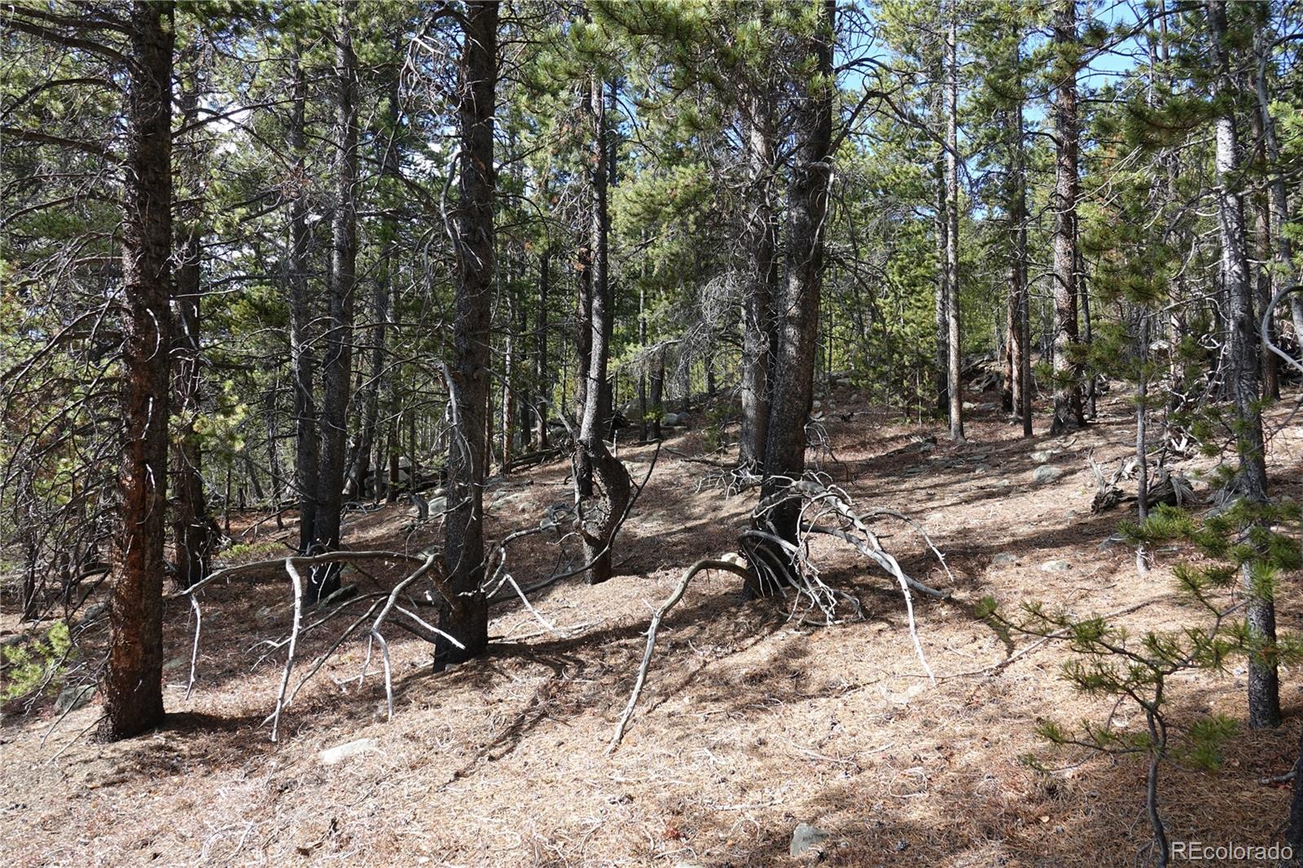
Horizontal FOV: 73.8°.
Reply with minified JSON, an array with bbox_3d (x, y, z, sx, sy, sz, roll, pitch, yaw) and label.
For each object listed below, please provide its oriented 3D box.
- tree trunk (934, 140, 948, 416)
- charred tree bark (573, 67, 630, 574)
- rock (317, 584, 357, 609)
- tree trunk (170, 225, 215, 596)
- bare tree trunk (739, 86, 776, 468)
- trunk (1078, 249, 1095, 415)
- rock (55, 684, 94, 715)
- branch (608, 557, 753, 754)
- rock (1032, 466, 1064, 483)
[{"bbox_3d":[5.003,-2.629,15.000,0.264,4.660,0.264,0,-2,0],"label":"tree trunk"},{"bbox_3d":[-0.384,-0.841,6.900,0.437,4.093,0.340,0,-2,0],"label":"charred tree bark"},{"bbox_3d":[-2.604,1.342,7.200,0.321,0.203,0.260,0,-2,0],"label":"rock"},{"bbox_3d":[-4.436,-0.231,8.400,0.364,3.496,0.350,0,-2,0],"label":"tree trunk"},{"bbox_3d":[1.366,-2.022,11.200,0.407,4.937,0.407,0,-2,0],"label":"bare tree trunk"},{"bbox_3d":[6.774,-1.583,13.500,0.237,2.691,0.180,0,-2,0],"label":"trunk"},{"bbox_3d":[-3.457,1.591,5.200,0.250,0.183,0.210,0,-2,0],"label":"rock"},{"bbox_3d":[0.250,1.040,4.750,0.250,0.700,2.000,-1,-2,24],"label":"branch"},{"bbox_3d":[4.241,0.436,9.300,0.338,0.196,0.270,0,-2,0],"label":"rock"}]

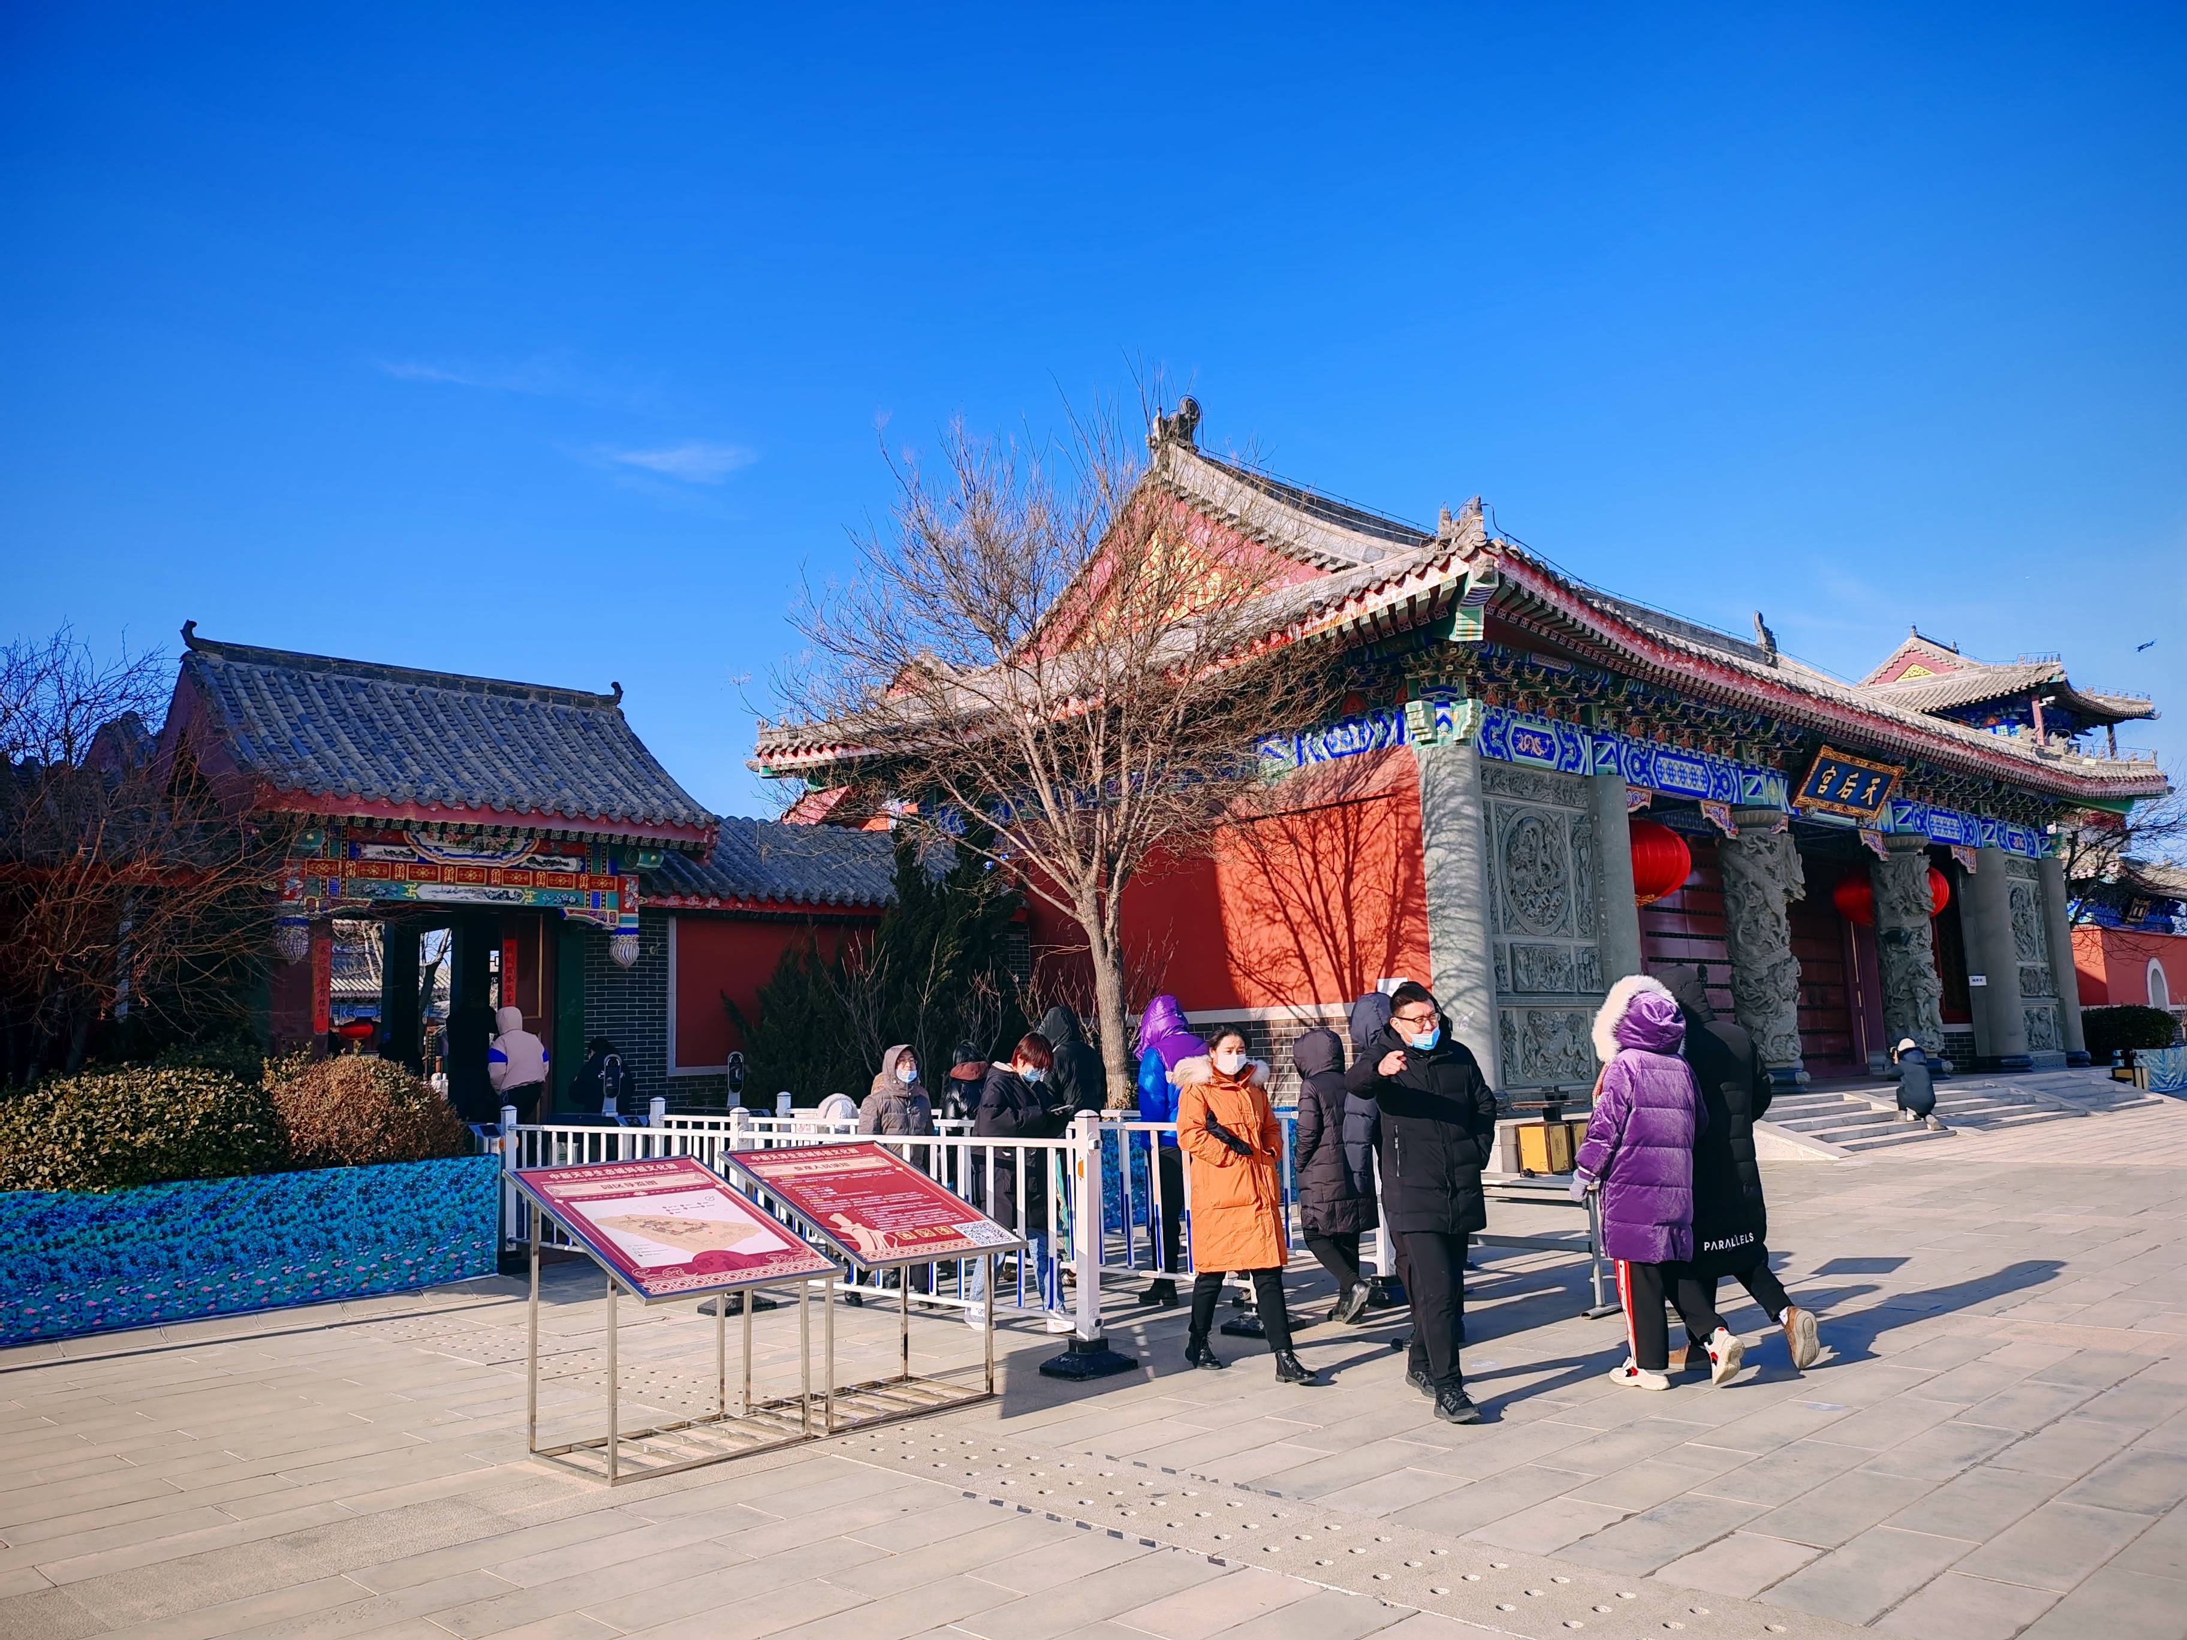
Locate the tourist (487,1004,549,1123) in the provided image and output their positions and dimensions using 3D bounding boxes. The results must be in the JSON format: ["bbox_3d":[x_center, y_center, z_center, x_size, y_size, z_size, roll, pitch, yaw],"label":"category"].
[{"bbox_3d":[-5.519,2.587,16.190,0.580,1.680,0.450,1,-8,-18],"label":"tourist"}]

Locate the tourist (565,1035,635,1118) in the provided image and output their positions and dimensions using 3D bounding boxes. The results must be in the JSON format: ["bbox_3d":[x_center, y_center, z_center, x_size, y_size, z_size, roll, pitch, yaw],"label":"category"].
[{"bbox_3d":[-4.660,2.816,16.099,0.500,1.540,0.550,-4,-8,15],"label":"tourist"}]

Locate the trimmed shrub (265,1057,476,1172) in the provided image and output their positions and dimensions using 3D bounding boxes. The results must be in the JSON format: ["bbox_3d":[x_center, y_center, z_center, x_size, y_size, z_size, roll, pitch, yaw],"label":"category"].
[{"bbox_3d":[-5.484,2.273,12.864,1.250,0.960,1.400,-9,-11,44],"label":"trimmed shrub"}]

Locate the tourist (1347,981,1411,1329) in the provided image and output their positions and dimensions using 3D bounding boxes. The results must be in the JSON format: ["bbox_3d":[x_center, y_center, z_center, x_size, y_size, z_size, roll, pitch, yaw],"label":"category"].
[{"bbox_3d":[1.503,1.800,8.941,0.540,1.780,0.460,4,-10,-38],"label":"tourist"}]

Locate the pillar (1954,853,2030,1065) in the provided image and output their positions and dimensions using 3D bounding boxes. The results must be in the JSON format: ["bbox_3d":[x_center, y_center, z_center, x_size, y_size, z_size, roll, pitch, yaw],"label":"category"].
[{"bbox_3d":[17.492,2.659,32.983,0.740,4.250,0.740,6,-11,-44],"label":"pillar"}]

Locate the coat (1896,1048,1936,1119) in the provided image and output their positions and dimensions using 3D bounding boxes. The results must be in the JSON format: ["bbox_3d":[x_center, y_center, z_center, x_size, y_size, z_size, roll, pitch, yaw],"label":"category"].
[{"bbox_3d":[10.465,3.347,21.700,0.500,0.880,0.500,-10,-11,44],"label":"coat"}]

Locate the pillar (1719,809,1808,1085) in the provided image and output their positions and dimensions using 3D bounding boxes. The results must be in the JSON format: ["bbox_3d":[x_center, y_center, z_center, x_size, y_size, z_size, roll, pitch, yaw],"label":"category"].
[{"bbox_3d":[10.660,1.980,26.950,1.000,4.400,1.000,-9,-11,44],"label":"pillar"}]

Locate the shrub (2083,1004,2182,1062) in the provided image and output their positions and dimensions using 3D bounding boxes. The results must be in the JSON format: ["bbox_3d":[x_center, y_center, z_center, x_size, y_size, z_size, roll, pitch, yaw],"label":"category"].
[{"bbox_3d":[21.565,4.445,35.500,1.800,1.200,2.200,-10,-11,44],"label":"shrub"}]

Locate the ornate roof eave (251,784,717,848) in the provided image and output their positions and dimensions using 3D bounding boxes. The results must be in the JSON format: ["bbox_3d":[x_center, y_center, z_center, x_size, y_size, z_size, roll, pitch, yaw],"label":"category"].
[{"bbox_3d":[-5.958,0.018,17.045,4.750,0.450,0.600,6,-11,-44],"label":"ornate roof eave"}]

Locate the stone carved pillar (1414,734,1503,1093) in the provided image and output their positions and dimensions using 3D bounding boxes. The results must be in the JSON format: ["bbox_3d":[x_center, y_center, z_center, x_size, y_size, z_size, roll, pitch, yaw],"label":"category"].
[{"bbox_3d":[4.206,1.158,19.570,0.750,4.200,0.750,-10,-11,44],"label":"stone carved pillar"}]

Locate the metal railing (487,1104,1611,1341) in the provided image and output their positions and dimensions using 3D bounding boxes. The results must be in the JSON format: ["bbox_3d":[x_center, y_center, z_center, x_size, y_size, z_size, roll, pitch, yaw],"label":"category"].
[{"bbox_3d":[-1.117,2.483,11.182,8.050,1.200,2.600,-9,-11,44],"label":"metal railing"}]

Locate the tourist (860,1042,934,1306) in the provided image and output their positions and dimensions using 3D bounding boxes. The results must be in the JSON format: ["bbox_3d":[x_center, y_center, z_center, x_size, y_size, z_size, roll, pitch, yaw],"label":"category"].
[{"bbox_3d":[-1.290,2.245,10.841,0.550,1.600,0.420,3,-9,-33],"label":"tourist"}]

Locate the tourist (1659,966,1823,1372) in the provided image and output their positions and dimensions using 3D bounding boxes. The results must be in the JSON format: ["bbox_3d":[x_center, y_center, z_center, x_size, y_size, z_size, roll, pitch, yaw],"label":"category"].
[{"bbox_3d":[2.908,1.602,7.913,0.580,1.800,0.600,4,-10,-38],"label":"tourist"}]

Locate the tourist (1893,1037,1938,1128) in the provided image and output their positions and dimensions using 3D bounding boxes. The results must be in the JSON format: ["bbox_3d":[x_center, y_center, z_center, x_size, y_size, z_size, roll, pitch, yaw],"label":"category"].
[{"bbox_3d":[10.434,3.351,21.657,0.480,1.100,0.550,5,-10,-42],"label":"tourist"}]

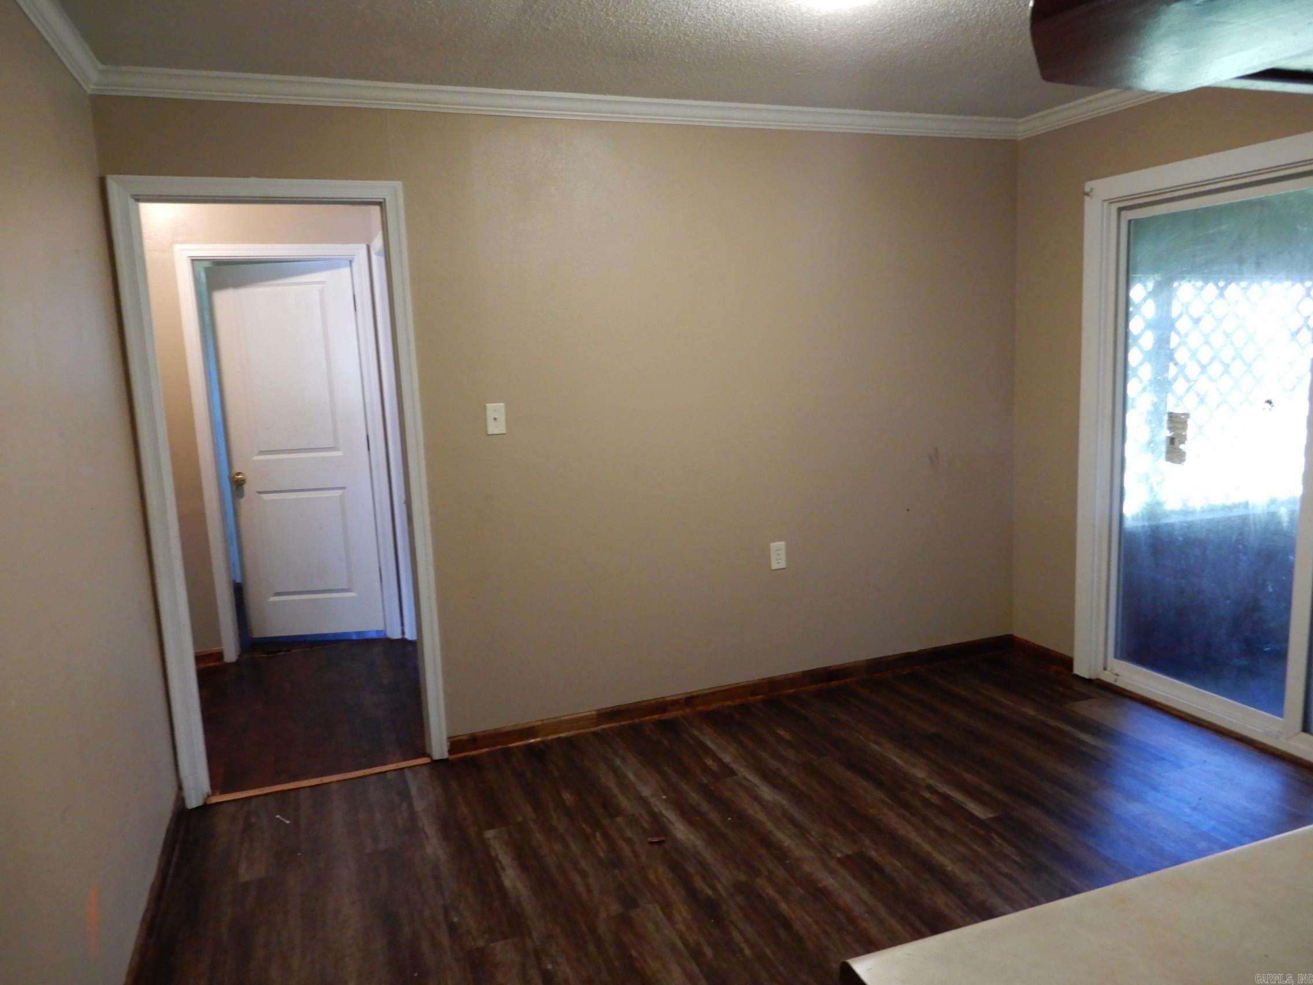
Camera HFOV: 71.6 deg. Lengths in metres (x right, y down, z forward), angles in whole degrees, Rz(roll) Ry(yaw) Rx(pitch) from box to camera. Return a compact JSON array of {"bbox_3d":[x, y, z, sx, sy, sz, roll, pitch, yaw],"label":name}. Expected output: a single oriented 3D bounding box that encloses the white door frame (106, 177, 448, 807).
[{"bbox_3d":[-1.270,0.006,3.202,0.885,2.105,0.130,-6,9,-20],"label":"white door frame"}]

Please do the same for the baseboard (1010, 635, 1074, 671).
[{"bbox_3d":[1.776,0.741,4.215,0.020,0.080,0.380,-6,9,-20],"label":"baseboard"}]

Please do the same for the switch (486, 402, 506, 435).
[{"bbox_3d":[-0.592,-0.271,3.367,0.070,0.115,0.015,-6,9,-20],"label":"switch"}]

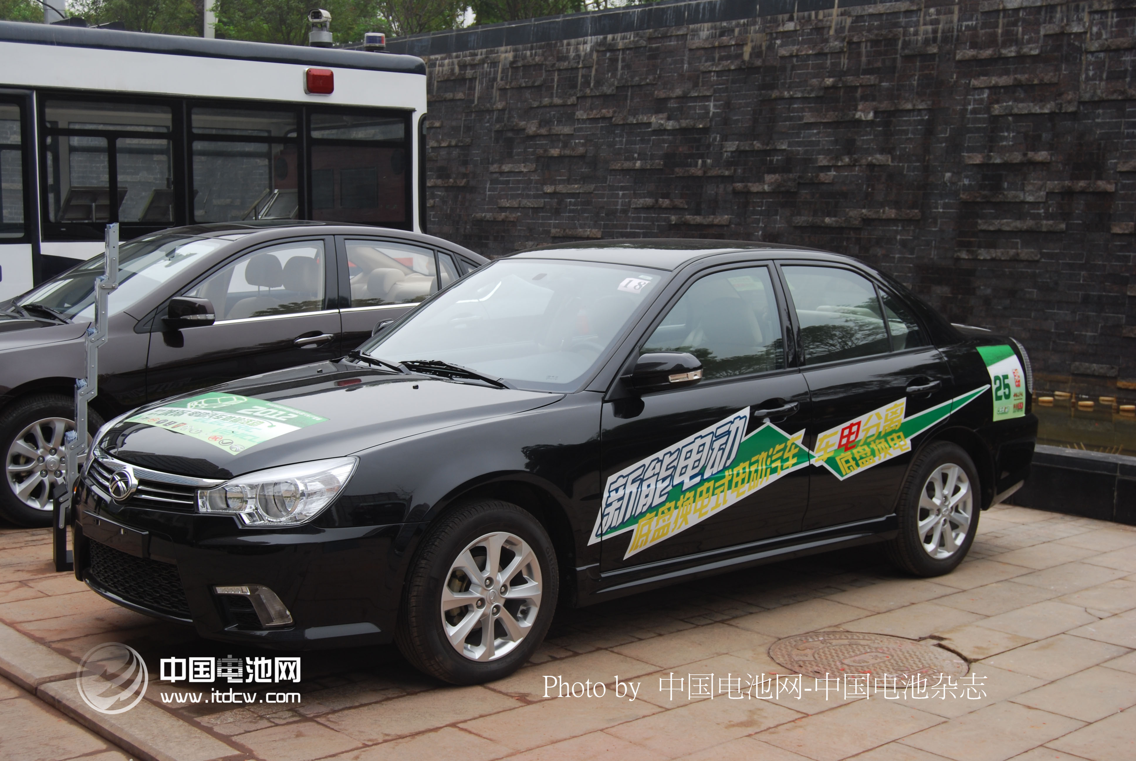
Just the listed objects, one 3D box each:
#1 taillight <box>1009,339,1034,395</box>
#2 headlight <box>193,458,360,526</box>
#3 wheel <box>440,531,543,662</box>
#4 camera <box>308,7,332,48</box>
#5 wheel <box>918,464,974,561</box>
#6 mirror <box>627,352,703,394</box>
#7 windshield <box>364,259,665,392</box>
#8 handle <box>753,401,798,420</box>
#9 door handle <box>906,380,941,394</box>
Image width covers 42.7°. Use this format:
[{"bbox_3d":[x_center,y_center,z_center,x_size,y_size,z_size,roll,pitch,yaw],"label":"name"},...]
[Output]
[{"bbox_3d":[2.160,-0.076,7.220,0.250,0.290,0.290,-4,8,-41],"label":"taillight"},{"bbox_3d":[-0.916,0.345,4.564,0.380,0.250,0.380,-4,8,-41],"label":"headlight"},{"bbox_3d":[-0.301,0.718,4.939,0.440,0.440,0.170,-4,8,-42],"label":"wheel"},{"bbox_3d":[-2.164,-3.078,12.700,0.190,0.335,0.250,3,7,16],"label":"camera"},{"bbox_3d":[1.663,0.586,6.652,0.440,0.440,0.170,-4,8,-41],"label":"wheel"},{"bbox_3d":[0.348,-0.041,5.187,0.170,0.150,0.230,-4,8,-41],"label":"mirror"},{"bbox_3d":[-0.215,-0.277,5.906,1.380,0.160,0.800,8,42,48],"label":"windshield"},{"bbox_3d":[0.818,0.116,5.727,0.235,0.055,0.055,-4,8,-41],"label":"handle"},{"bbox_3d":[1.568,0.031,6.377,0.215,0.052,0.055,-4,8,-41],"label":"door handle"}]

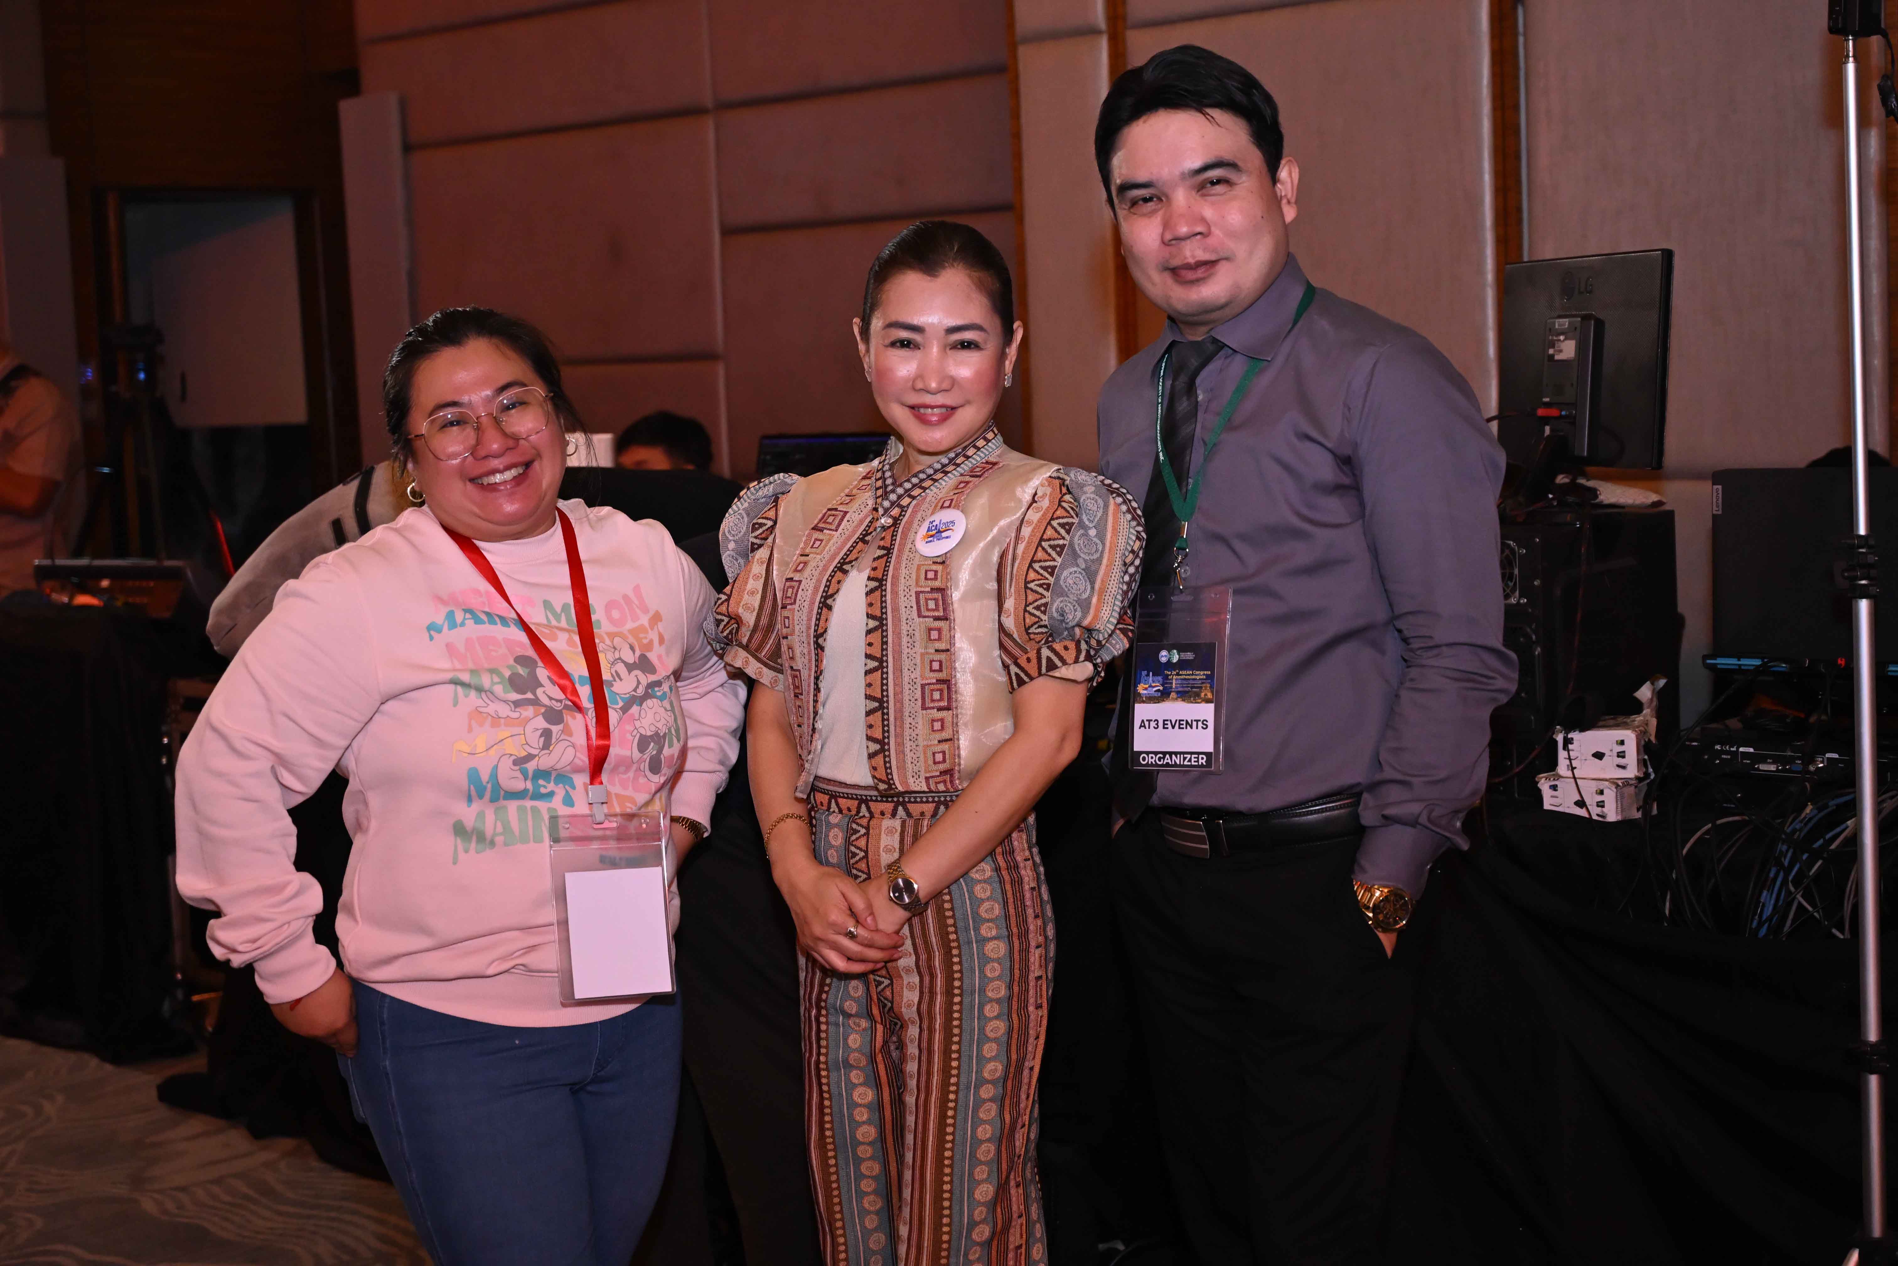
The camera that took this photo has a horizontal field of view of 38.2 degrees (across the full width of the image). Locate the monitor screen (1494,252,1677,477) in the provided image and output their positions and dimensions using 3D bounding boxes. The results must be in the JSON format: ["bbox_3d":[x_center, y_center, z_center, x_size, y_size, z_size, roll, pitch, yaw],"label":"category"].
[{"bbox_3d":[0.851,-0.371,3.750,0.055,0.285,0.465,0,5,-14],"label":"monitor screen"}]

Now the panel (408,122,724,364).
[{"bbox_3d":[-1.013,-0.999,7.132,1.254,0.596,0.050,3,8,41],"label":"panel"}]

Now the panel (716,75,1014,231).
[{"bbox_3d":[-0.194,-1.109,6.399,0.926,0.302,0.050,3,8,41],"label":"panel"}]

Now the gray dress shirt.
[{"bbox_3d":[0.329,-0.051,2.560,0.450,0.600,0.280,0,7,26],"label":"gray dress shirt"}]

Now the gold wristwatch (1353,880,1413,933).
[{"bbox_3d":[0.401,0.251,2.520,0.062,0.044,0.056,21,-12,-14],"label":"gold wristwatch"}]

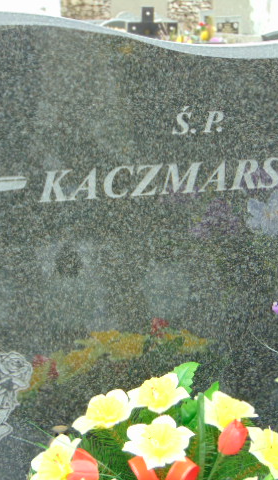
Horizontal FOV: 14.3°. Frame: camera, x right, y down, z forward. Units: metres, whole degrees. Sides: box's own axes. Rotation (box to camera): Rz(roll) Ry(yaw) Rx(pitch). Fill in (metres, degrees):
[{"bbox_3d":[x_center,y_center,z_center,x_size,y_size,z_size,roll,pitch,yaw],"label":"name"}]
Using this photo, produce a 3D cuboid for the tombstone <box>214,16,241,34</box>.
[{"bbox_3d":[1.562,-3.771,19.500,0.455,0.299,0.140,-4,13,-15],"label":"tombstone"}]

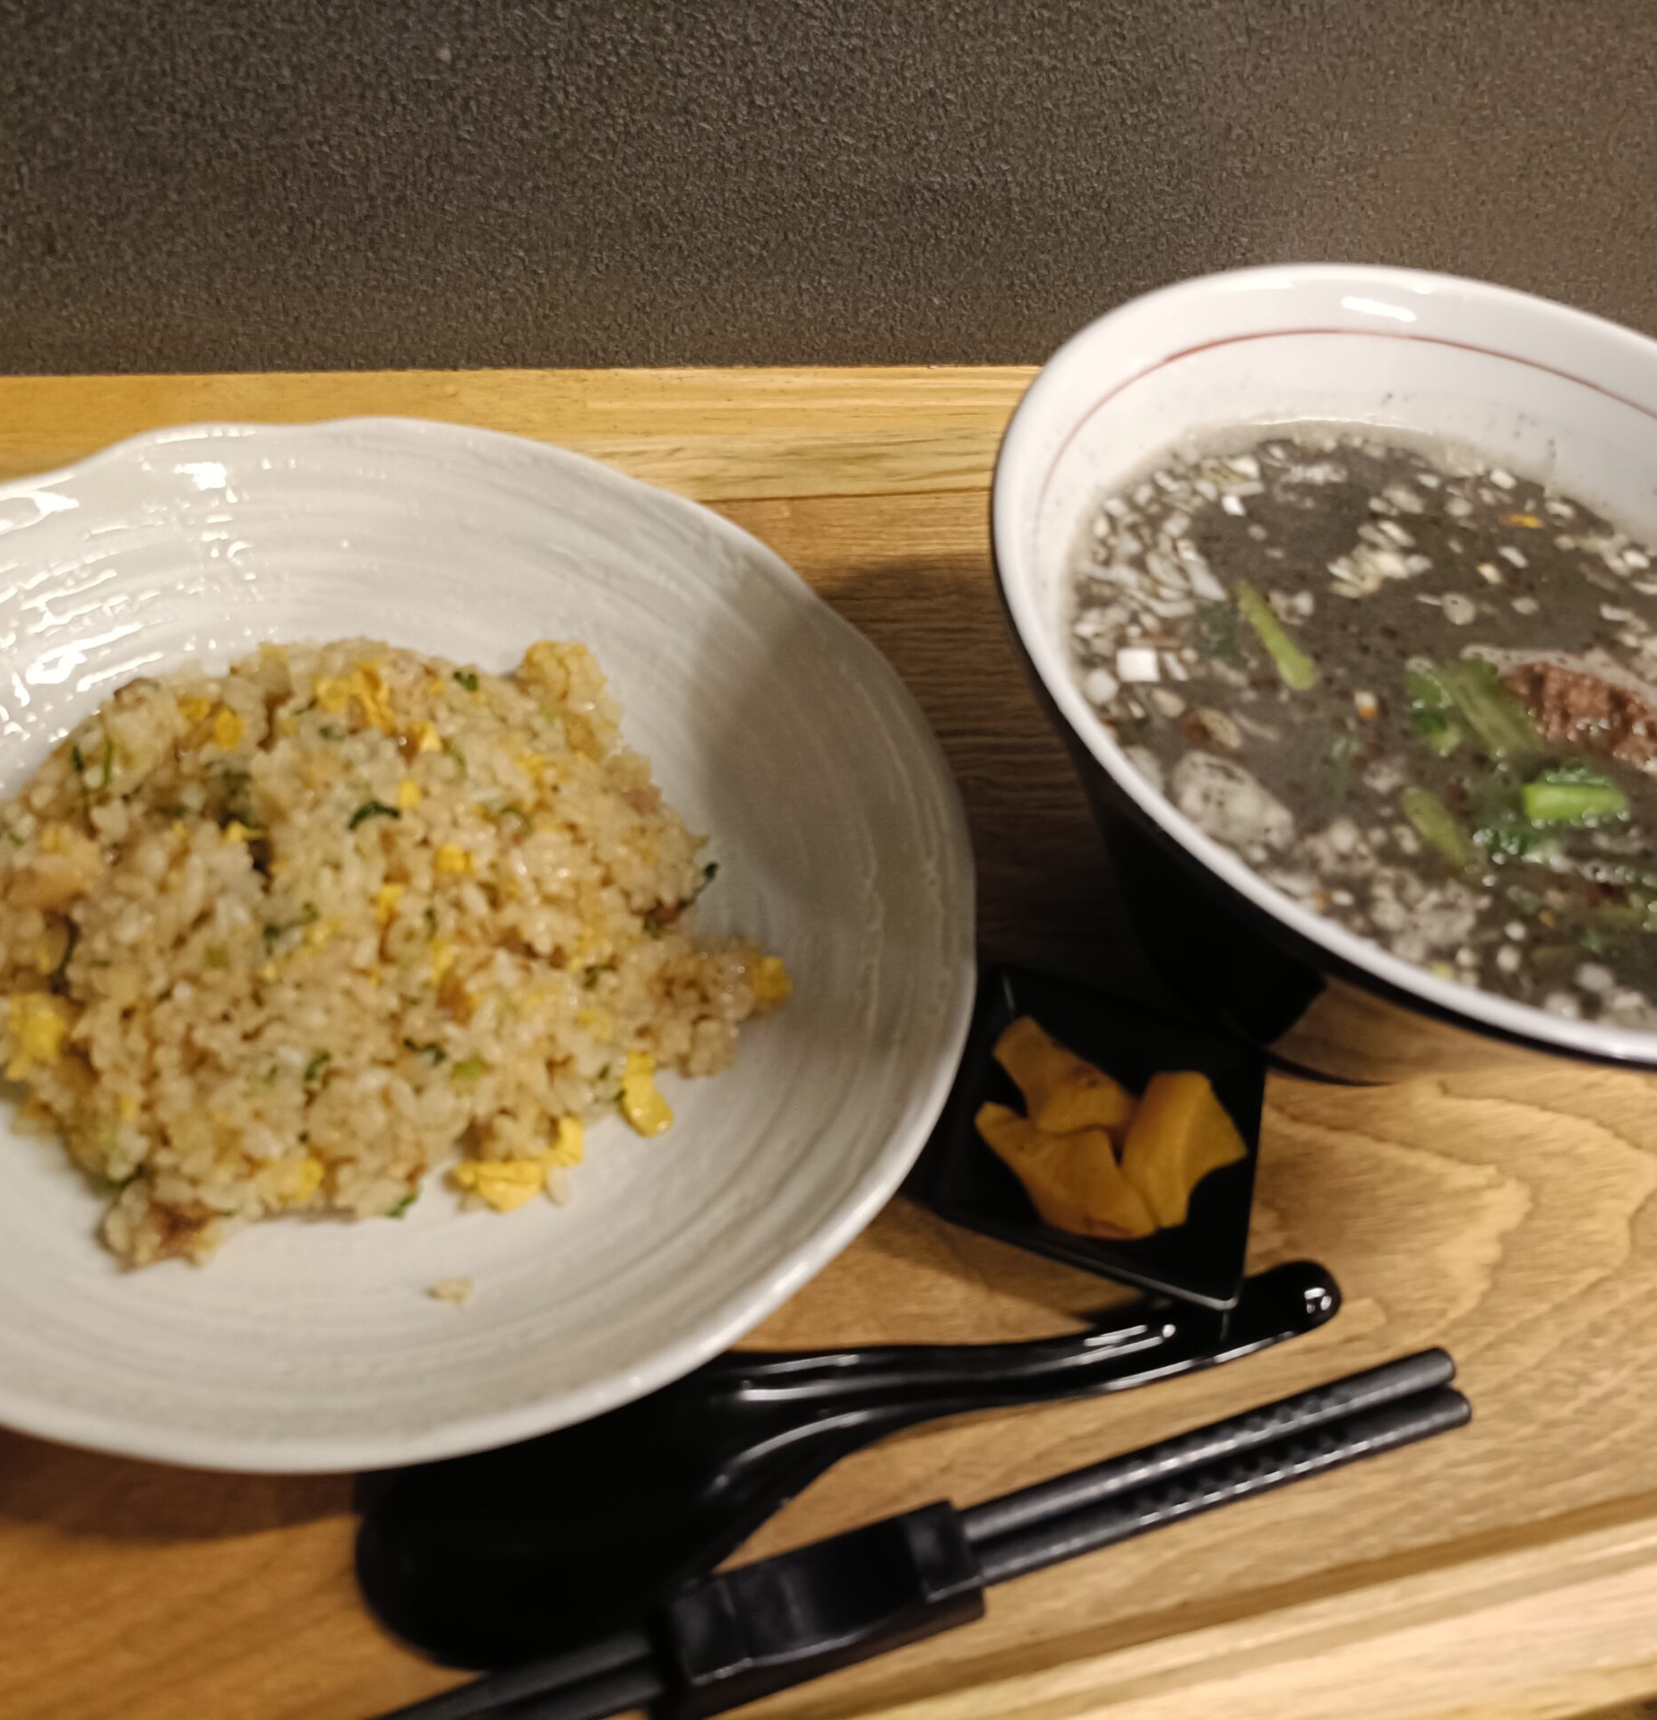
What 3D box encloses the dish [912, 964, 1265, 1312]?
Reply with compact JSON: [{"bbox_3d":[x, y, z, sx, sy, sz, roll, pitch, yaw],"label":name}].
[{"bbox_3d":[0.053,0.060,0.343,0.061,0.022,0.061,19,52,2],"label":"dish"}]

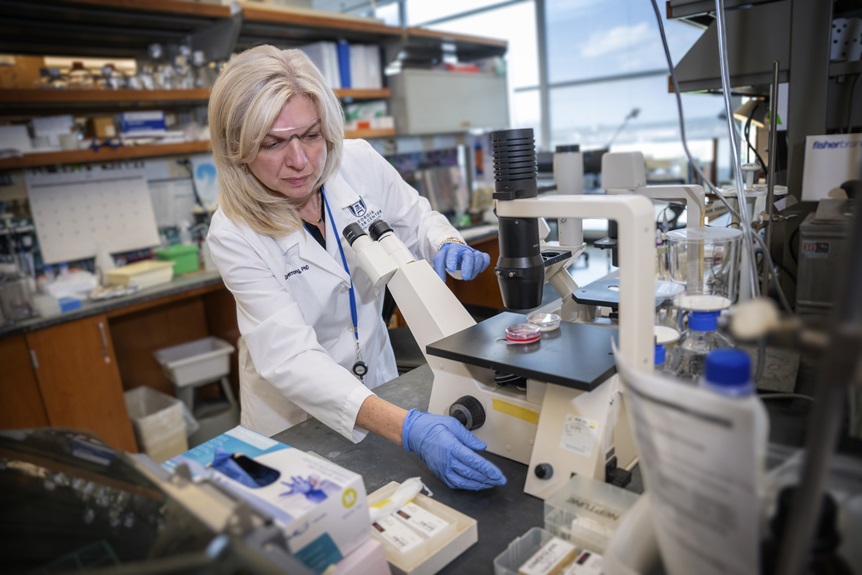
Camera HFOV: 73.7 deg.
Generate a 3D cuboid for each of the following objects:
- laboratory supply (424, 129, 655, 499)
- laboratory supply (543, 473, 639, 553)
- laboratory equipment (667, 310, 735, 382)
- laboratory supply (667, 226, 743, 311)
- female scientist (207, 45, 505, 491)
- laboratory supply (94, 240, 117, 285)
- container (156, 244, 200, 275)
[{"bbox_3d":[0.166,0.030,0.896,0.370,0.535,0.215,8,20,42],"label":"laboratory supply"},{"bbox_3d":[0.221,0.309,0.757,0.120,0.057,0.082,8,20,42],"label":"laboratory supply"},{"bbox_3d":[0.465,0.143,0.987,0.114,0.217,0.114,8,20,42],"label":"laboratory equipment"},{"bbox_3d":[0.450,-0.022,0.944,0.125,0.126,0.125,8,20,42],"label":"laboratory supply"},{"bbox_3d":[-0.080,0.339,1.198,0.740,1.620,0.520,8,20,42],"label":"female scientist"},{"bbox_3d":[-1.529,-0.113,2.700,0.100,0.215,0.100,8,20,42],"label":"laboratory supply"},{"bbox_3d":[-1.288,-0.141,2.908,0.160,0.115,0.140,8,20,42],"label":"container"}]

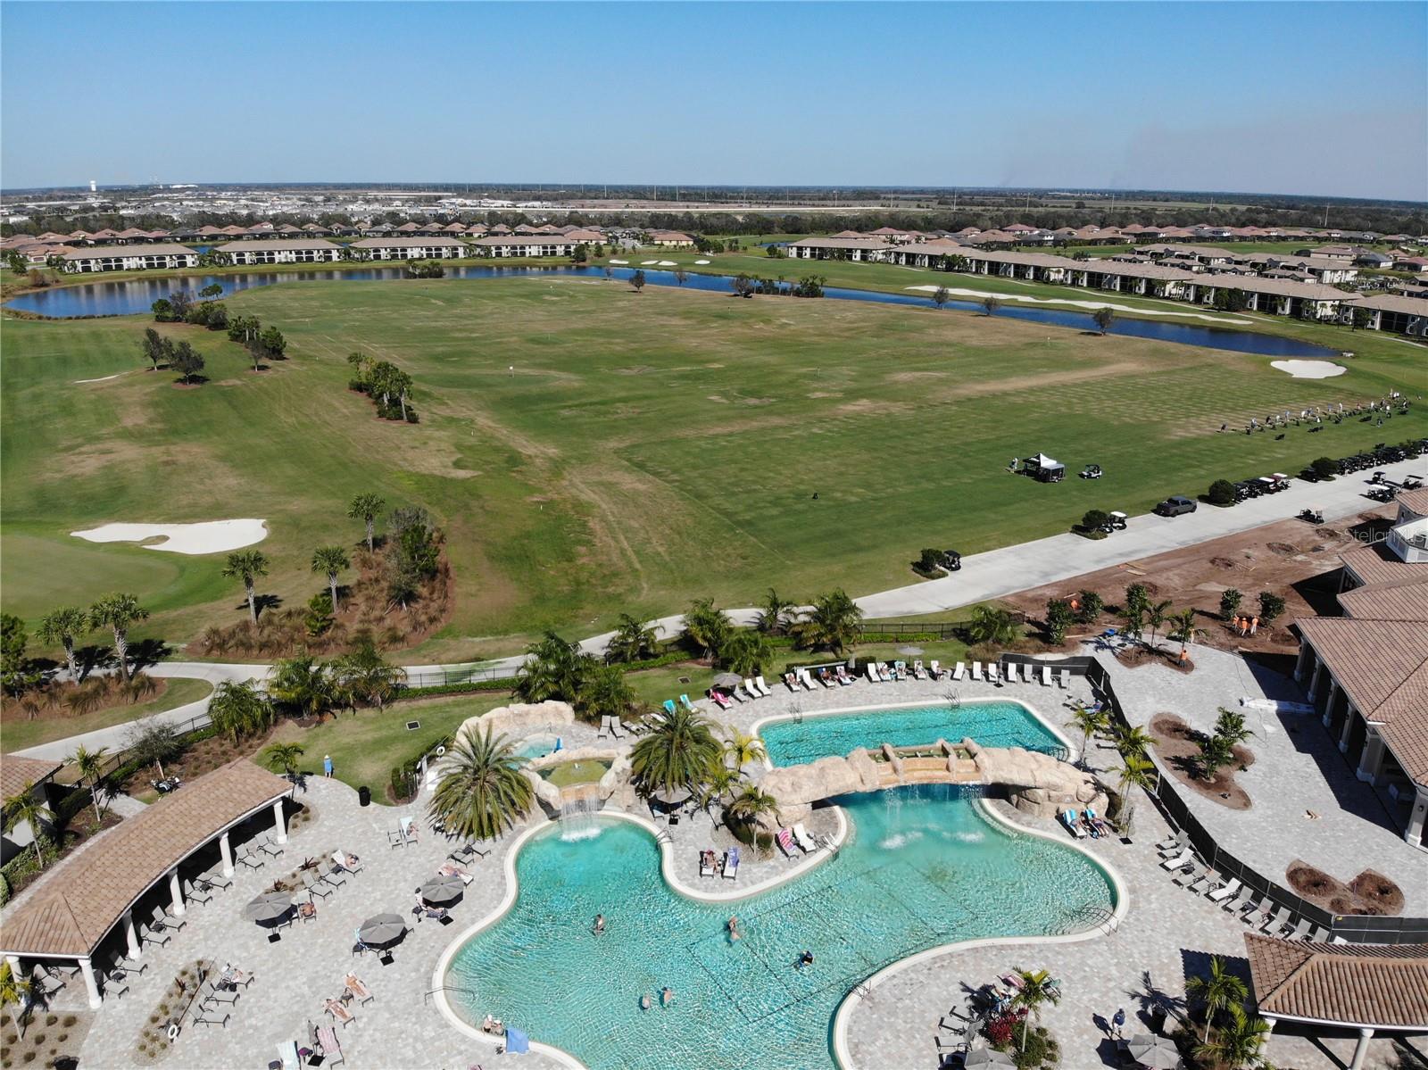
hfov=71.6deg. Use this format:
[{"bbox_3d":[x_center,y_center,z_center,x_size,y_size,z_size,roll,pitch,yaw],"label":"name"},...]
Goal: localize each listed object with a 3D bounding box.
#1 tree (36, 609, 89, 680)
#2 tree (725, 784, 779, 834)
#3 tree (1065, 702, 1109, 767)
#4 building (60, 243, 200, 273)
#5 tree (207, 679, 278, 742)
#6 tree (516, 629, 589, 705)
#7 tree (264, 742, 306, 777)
[{"bbox_3d":[-51.588,8.877,79.143,4.100,6.700,4.100,-13,24,-33],"label":"tree"},{"bbox_3d":[2.325,16.950,58.500,3.000,4.500,3.000,1,20,3],"label":"tree"},{"bbox_3d":[25.251,13.863,67.318,3.000,4.700,3.000,9,21,22],"label":"tree"},{"bbox_3d":[-267.537,-127.437,455.312,55.000,9.800,17.000,-10,22,-28],"label":"building"},{"bbox_3d":[-33.963,12.784,71.319,4.900,4.800,4.900,-10,22,-27],"label":"tree"},{"bbox_3d":[-13.705,11.345,83.220,6.100,6.800,6.100,1,19,0],"label":"tree"},{"bbox_3d":[-27.144,15.171,63.089,2.700,4.200,2.700,-9,22,-25],"label":"tree"}]

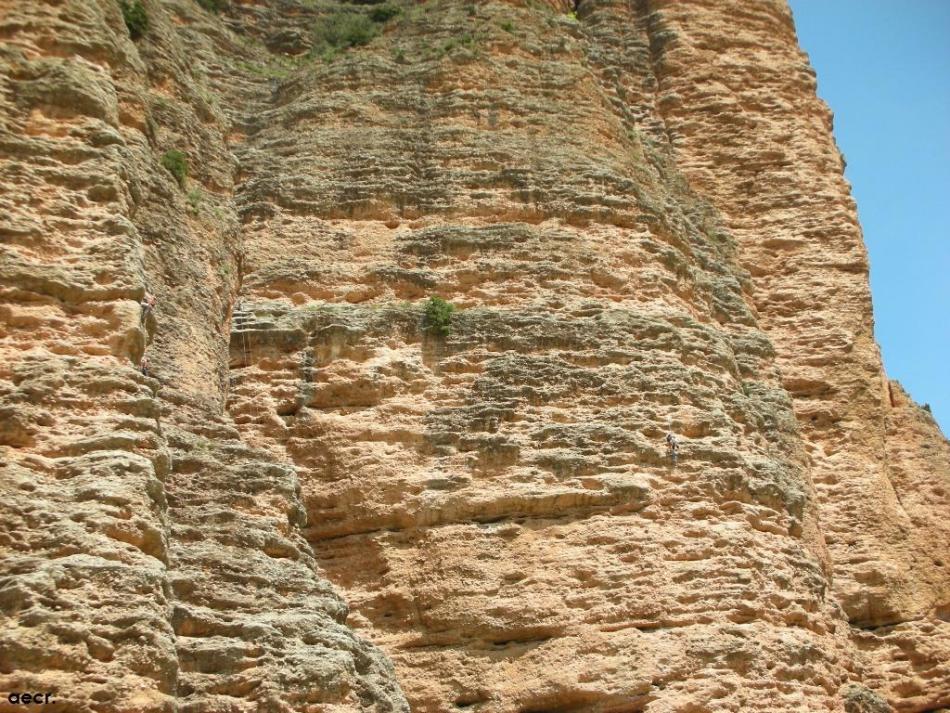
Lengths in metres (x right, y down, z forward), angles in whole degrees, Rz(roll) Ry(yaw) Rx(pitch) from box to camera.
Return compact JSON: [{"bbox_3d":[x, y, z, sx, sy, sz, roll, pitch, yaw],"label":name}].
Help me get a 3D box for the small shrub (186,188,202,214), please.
[{"bbox_3d":[-14.884,-8.224,67.000,0.850,1.200,0.800,-2,-24,0],"label":"small shrub"}]

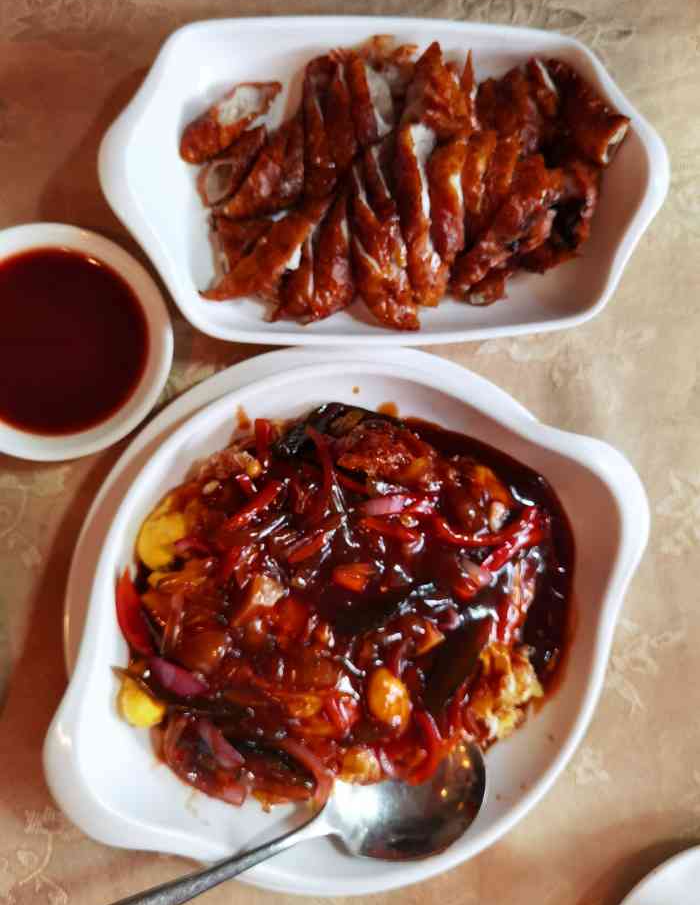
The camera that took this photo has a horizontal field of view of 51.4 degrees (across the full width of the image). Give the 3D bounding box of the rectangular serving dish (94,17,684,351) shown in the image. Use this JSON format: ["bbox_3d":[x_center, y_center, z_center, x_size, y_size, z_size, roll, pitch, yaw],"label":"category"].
[{"bbox_3d":[0.019,-0.114,0.328,0.246,0.045,0.137,-4,90,-10],"label":"rectangular serving dish"}]

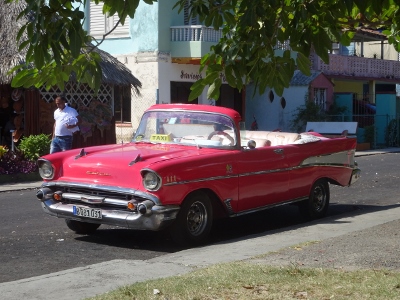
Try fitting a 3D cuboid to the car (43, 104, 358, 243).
[{"bbox_3d":[0.247,0.199,11.532,1.870,1.530,5.070,4,5,33],"label":"car"}]

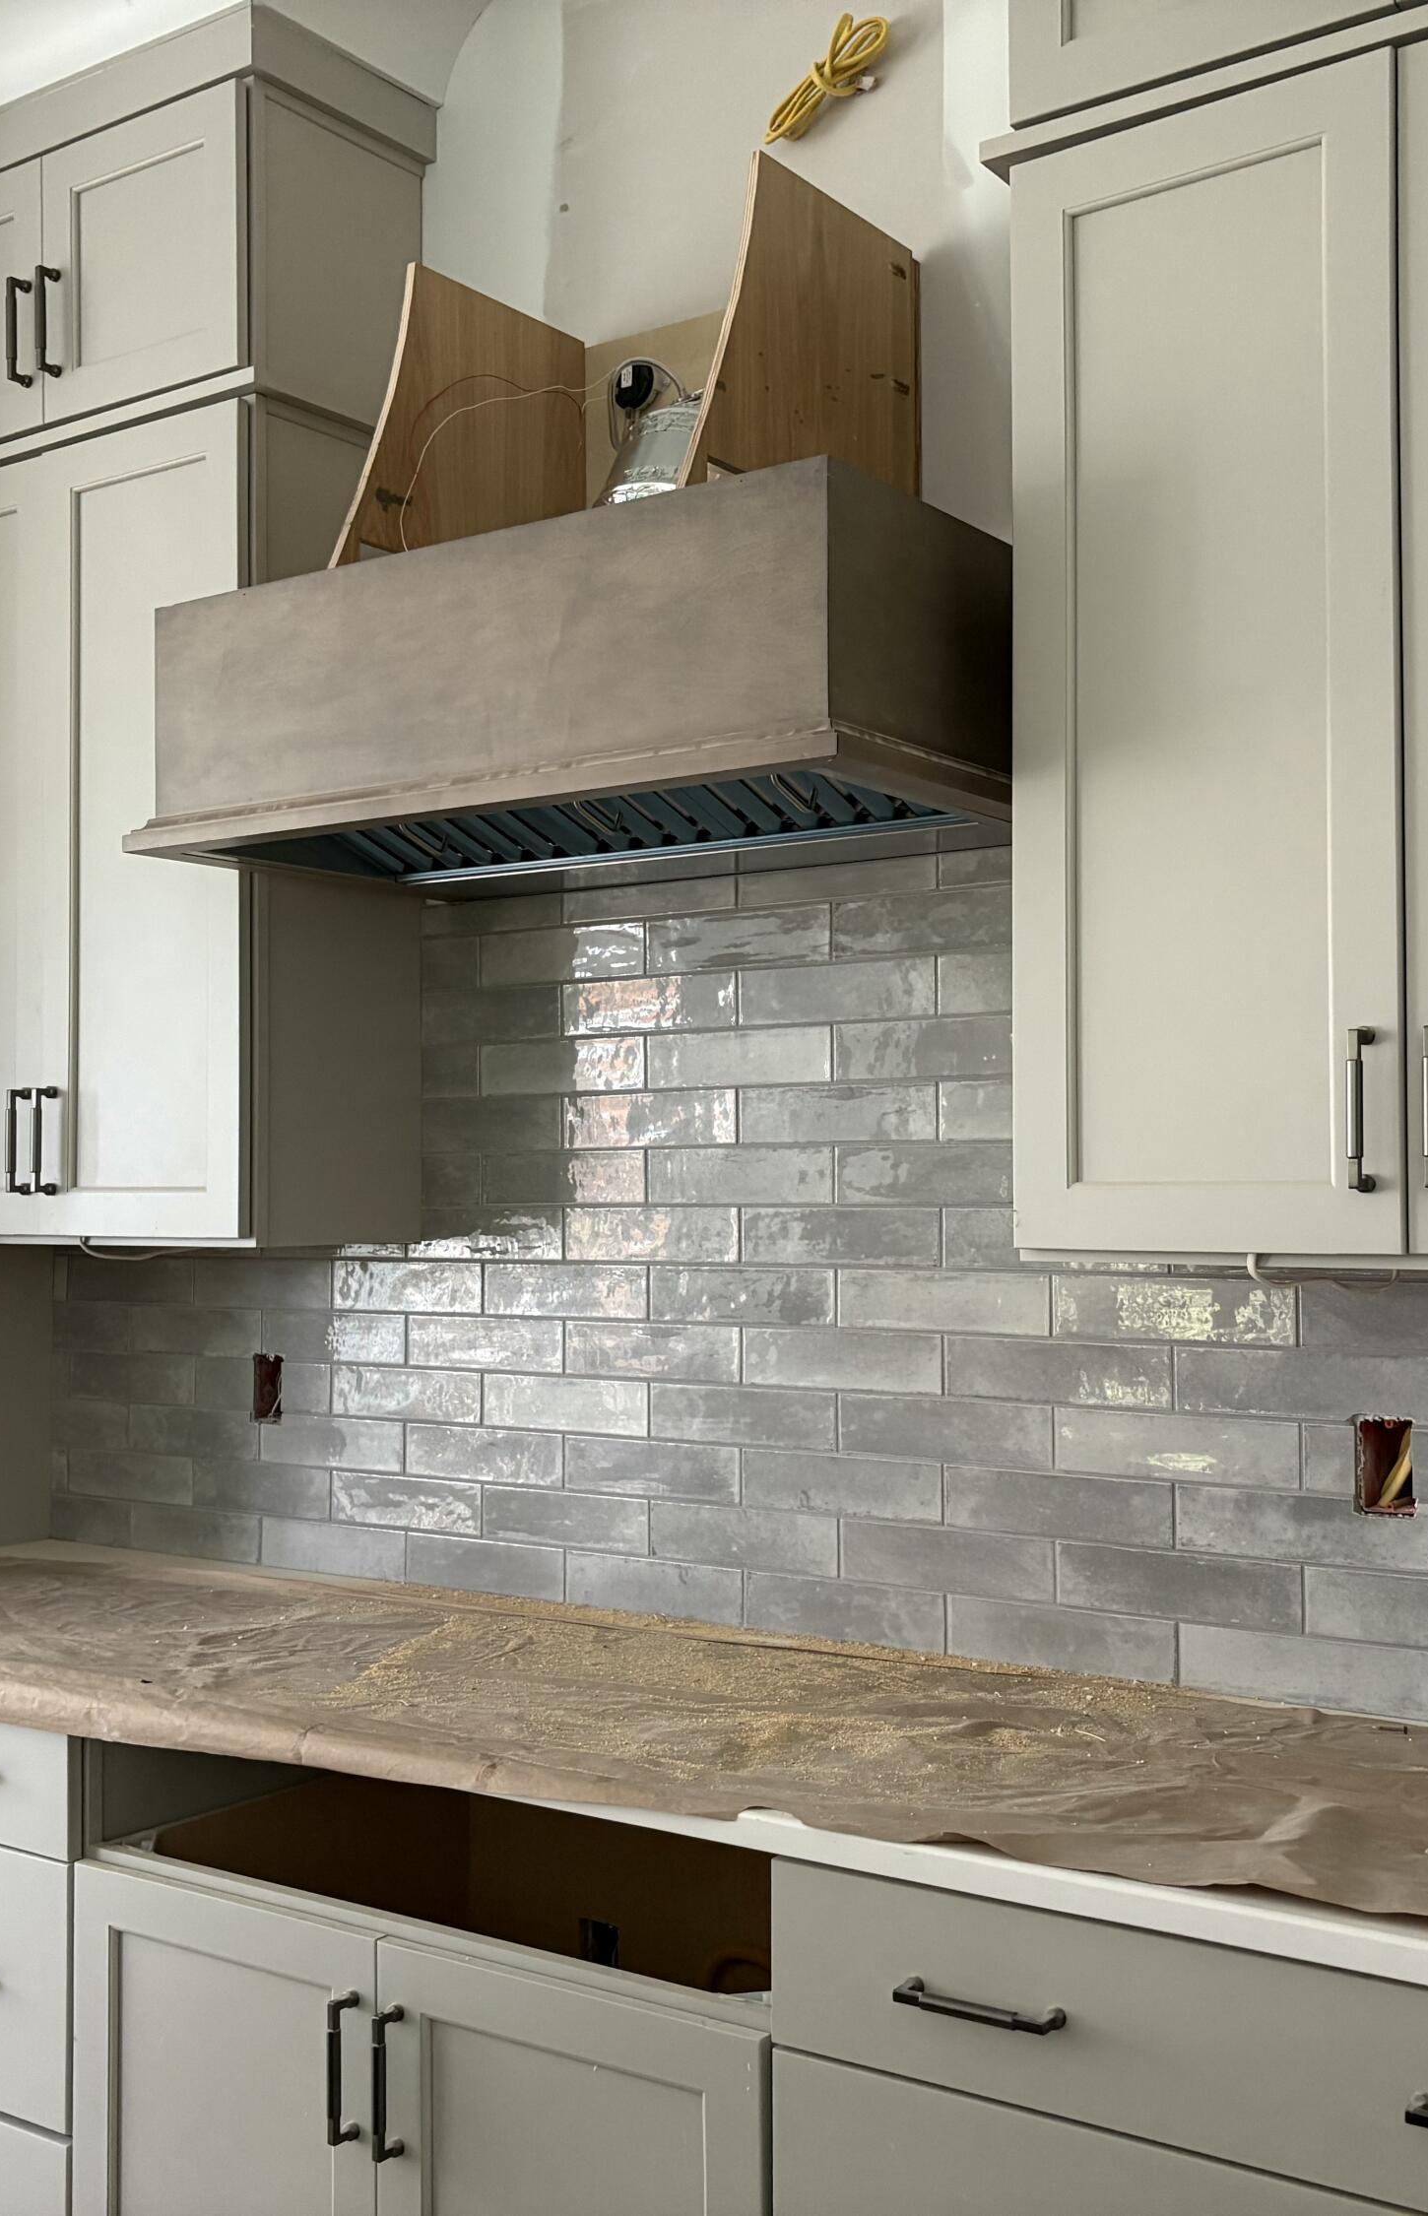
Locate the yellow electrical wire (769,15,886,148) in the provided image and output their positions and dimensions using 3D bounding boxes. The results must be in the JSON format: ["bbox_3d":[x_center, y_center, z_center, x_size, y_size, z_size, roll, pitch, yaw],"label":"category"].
[{"bbox_3d":[0.131,-1.197,2.569,0.153,0.124,0.117,-2,-2,35],"label":"yellow electrical wire"}]

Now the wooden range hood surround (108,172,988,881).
[{"bbox_3d":[-0.125,-0.647,2.511,0.970,0.703,0.559,-2,-2,35],"label":"wooden range hood surround"}]

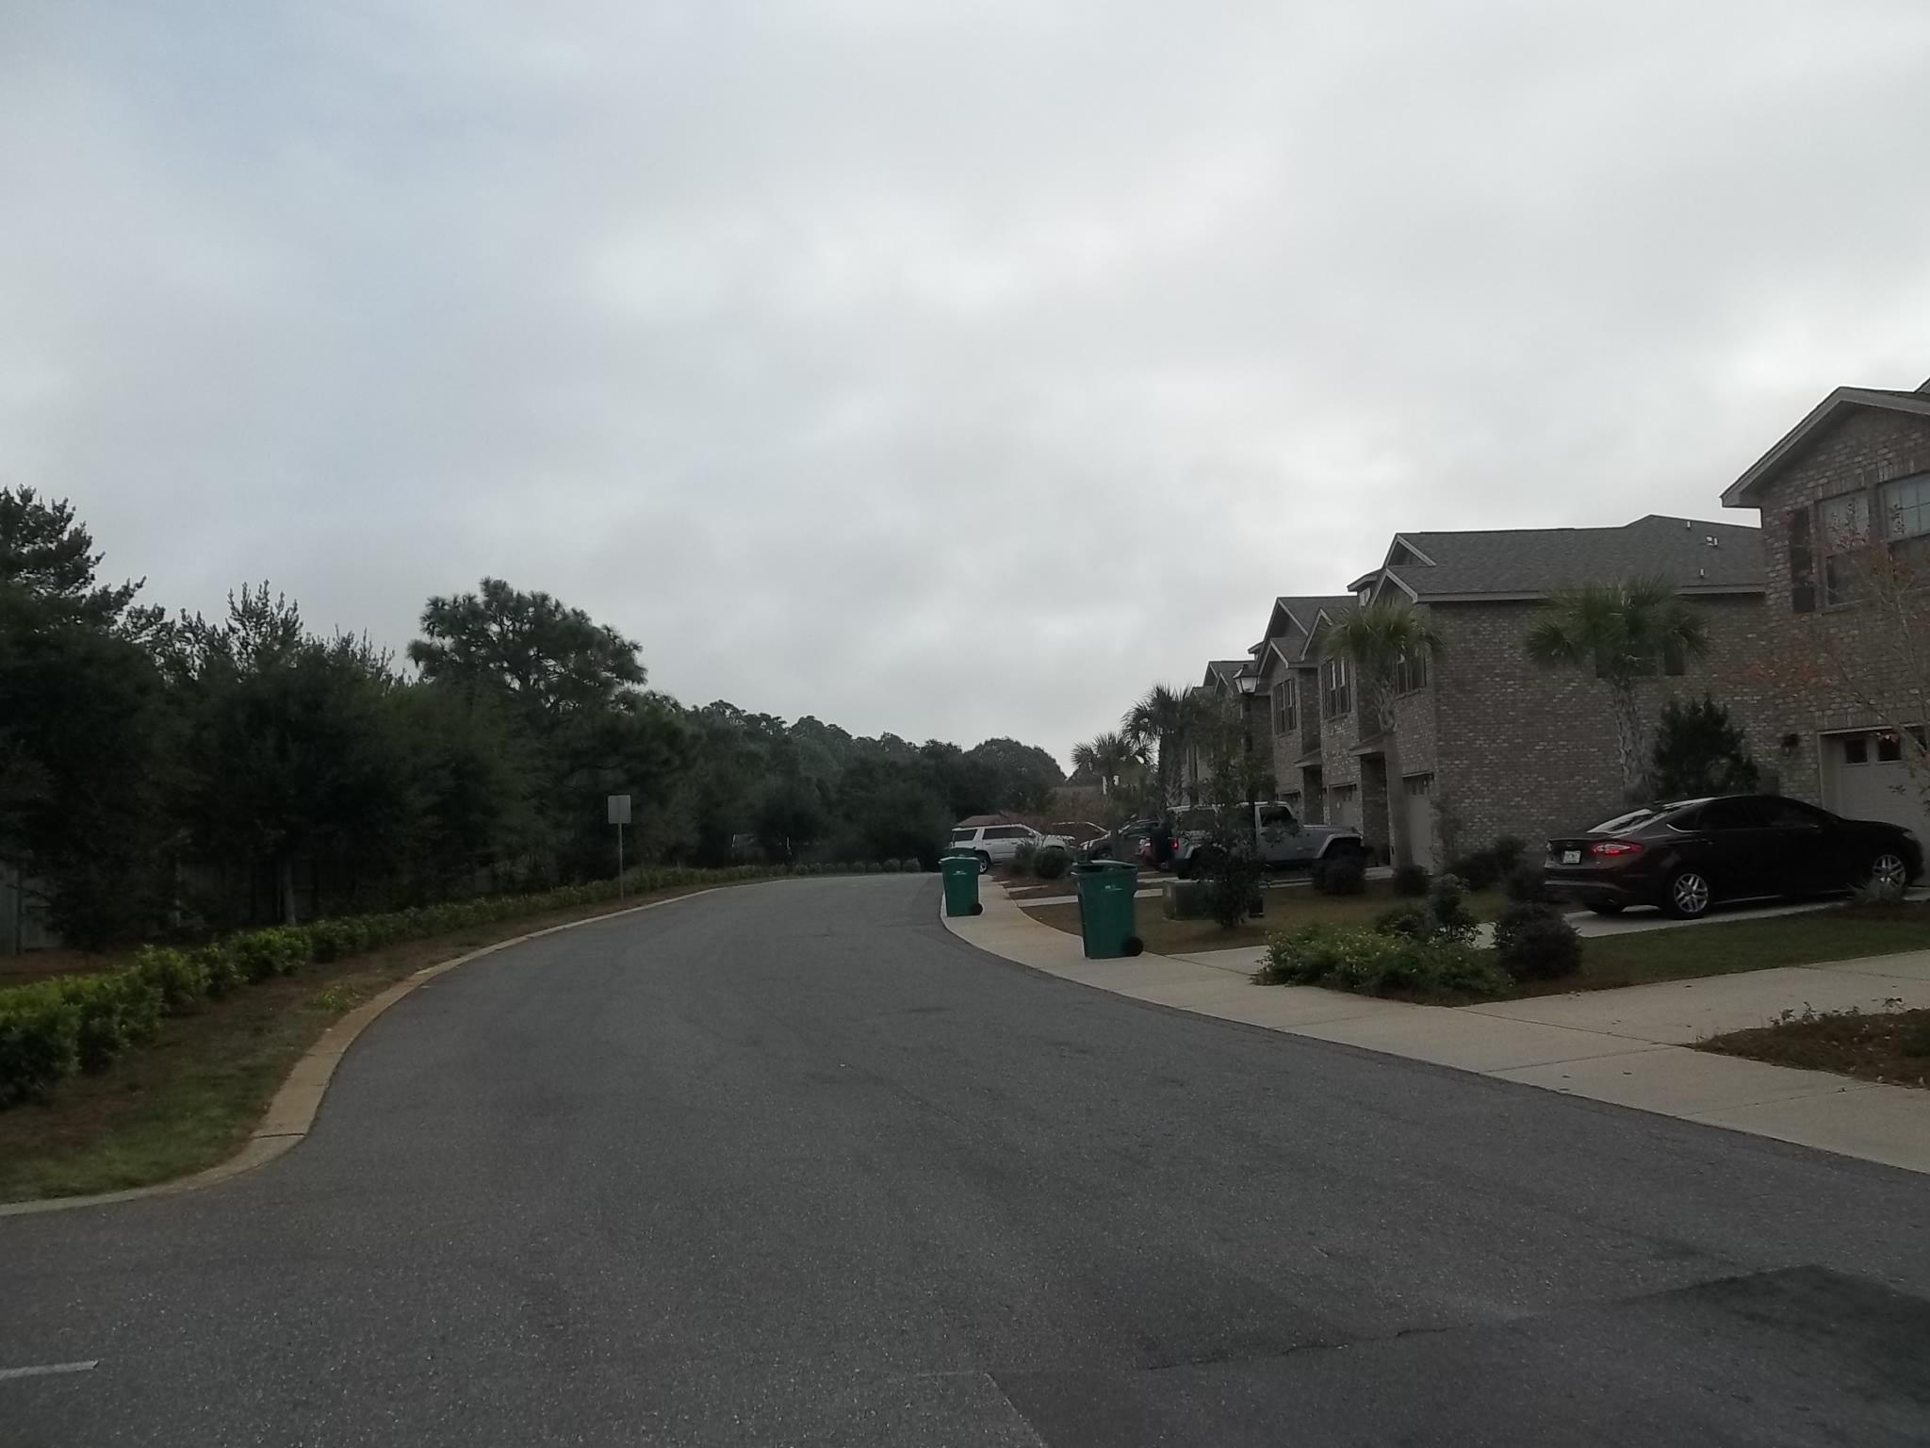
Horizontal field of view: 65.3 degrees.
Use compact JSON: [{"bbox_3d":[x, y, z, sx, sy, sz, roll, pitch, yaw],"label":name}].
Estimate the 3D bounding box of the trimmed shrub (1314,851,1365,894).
[{"bbox_3d":[6.833,2.717,27.400,0.900,0.800,0.900,-2,-4,0],"label":"trimmed shrub"}]

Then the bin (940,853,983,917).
[{"bbox_3d":[-0.070,2.962,27.900,0.820,1.170,0.700,-1,-4,-4],"label":"bin"}]

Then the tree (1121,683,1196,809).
[{"bbox_3d":[6.396,1.710,49.500,2.550,6.100,2.550,-2,-4,0],"label":"tree"}]

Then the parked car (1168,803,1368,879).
[{"bbox_3d":[6.720,2.680,33.900,4.620,1.820,1.880,-3,-4,-2],"label":"parked car"}]

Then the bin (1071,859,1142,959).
[{"bbox_3d":[1.666,2.172,17.700,0.820,1.150,0.700,-1,-4,-8],"label":"bin"}]

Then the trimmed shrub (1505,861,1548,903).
[{"bbox_3d":[8.495,2.398,22.800,0.700,0.670,0.700,-2,-4,0],"label":"trimmed shrub"}]

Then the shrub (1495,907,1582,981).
[{"bbox_3d":[4.935,1.894,12.950,0.730,0.630,0.730,-3,-5,21],"label":"shrub"}]

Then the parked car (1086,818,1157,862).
[{"bbox_3d":[6.048,3.789,48.500,4.600,1.660,1.850,-1,-4,-7],"label":"parked car"}]

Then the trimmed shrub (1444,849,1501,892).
[{"bbox_3d":[8.931,2.588,26.500,1.000,0.750,0.950,-2,-4,0],"label":"trimmed shrub"}]

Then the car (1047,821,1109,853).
[{"bbox_3d":[5.332,4.953,63.000,4.600,1.660,1.850,-1,-4,-6],"label":"car"}]

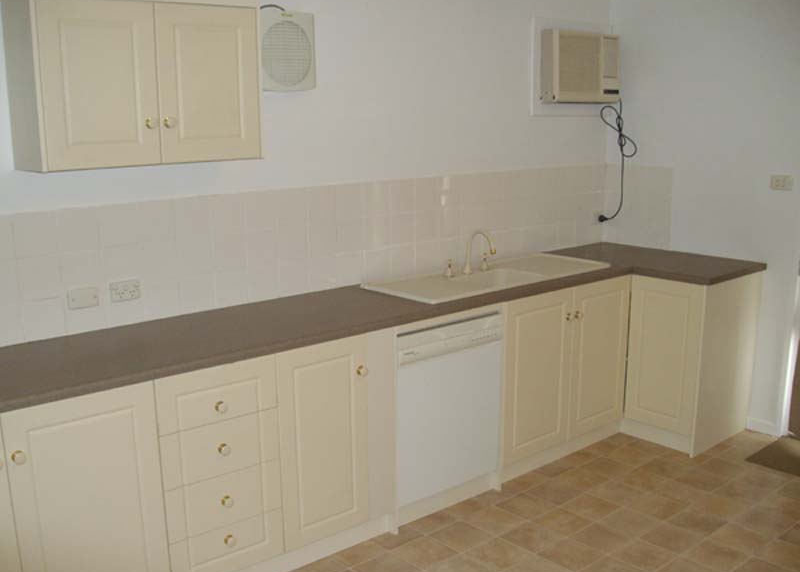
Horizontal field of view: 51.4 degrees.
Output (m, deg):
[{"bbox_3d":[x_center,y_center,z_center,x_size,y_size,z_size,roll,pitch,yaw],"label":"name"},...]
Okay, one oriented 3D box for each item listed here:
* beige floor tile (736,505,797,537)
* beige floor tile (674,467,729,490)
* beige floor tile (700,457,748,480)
[{"bbox_3d":[1.521,0.990,3.470,0.195,0.010,0.195,-10,15,-40],"label":"beige floor tile"},{"bbox_3d":[1.421,0.900,3.885,0.207,0.010,0.186,-10,15,-41],"label":"beige floor tile"},{"bbox_3d":[1.559,0.881,4.006,0.195,0.010,0.195,-10,15,-40],"label":"beige floor tile"}]

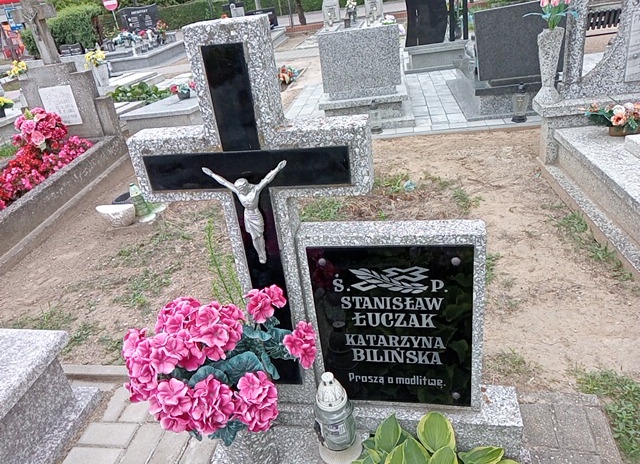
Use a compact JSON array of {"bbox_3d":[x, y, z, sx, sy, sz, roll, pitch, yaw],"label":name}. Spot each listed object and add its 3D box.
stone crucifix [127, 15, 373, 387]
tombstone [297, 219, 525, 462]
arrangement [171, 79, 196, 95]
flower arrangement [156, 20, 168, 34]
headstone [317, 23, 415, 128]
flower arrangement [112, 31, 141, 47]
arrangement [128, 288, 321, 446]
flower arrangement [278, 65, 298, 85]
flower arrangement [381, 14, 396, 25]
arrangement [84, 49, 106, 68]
[{"bbox_3d":[-0.161,0.014,1.523,0.660,1.177,0.122,-1,26,13],"label":"stone crucifix"},{"bbox_3d":[0.289,0.313,1.573,0.622,0.719,0.169,-1,26,13],"label":"tombstone"},{"bbox_3d":[-1.463,-1.549,5.550,0.270,0.200,0.220,-3,26,9],"label":"arrangement"},{"bbox_3d":[-4.411,-5.728,14.500,0.330,0.380,0.320,-3,26,9],"label":"flower arrangement"},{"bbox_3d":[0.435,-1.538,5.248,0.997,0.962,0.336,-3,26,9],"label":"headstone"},{"bbox_3d":[-5.420,-5.420,14.500,0.720,0.400,0.420,-3,26,9],"label":"flower arrangement"},{"bbox_3d":[-0.258,0.351,1.318,0.470,0.345,0.290,-1,26,13],"label":"arrangement"},{"bbox_3d":[-0.494,-2.434,8.000,0.310,0.270,0.300,-3,26,9],"label":"flower arrangement"},{"bbox_3d":[1.323,-4.105,10.000,0.290,0.180,0.260,-3,26,9],"label":"flower arrangement"},{"bbox_3d":[-3.296,-2.547,7.600,0.310,0.280,0.280,-3,26,9],"label":"arrangement"}]

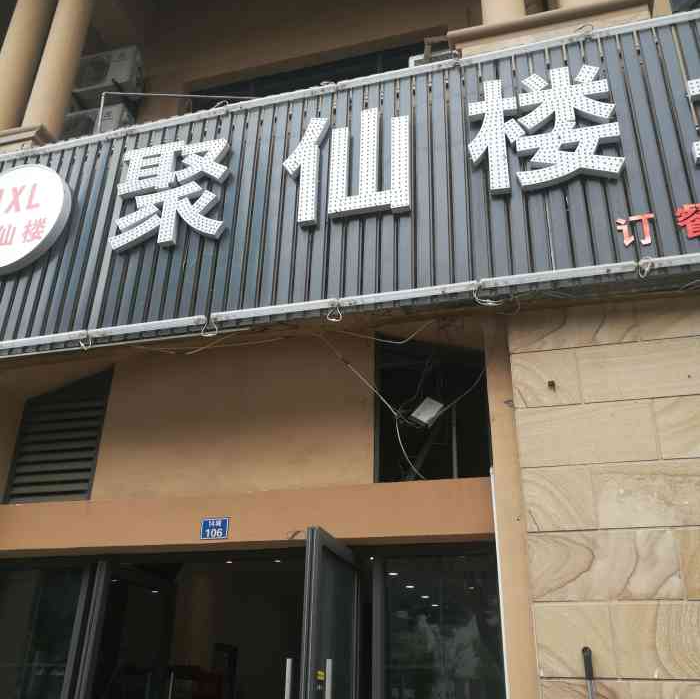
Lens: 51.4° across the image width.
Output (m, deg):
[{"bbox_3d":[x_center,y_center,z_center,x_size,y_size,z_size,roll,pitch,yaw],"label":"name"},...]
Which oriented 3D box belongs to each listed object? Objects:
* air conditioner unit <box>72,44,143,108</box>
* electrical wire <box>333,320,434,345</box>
[{"bbox_3d":[-2.873,-3.226,8.699,0.800,0.545,0.295,-6,-27,15],"label":"air conditioner unit"},{"bbox_3d":[0.177,-0.072,3.967,0.576,0.130,0.060,-6,-27,15],"label":"electrical wire"}]

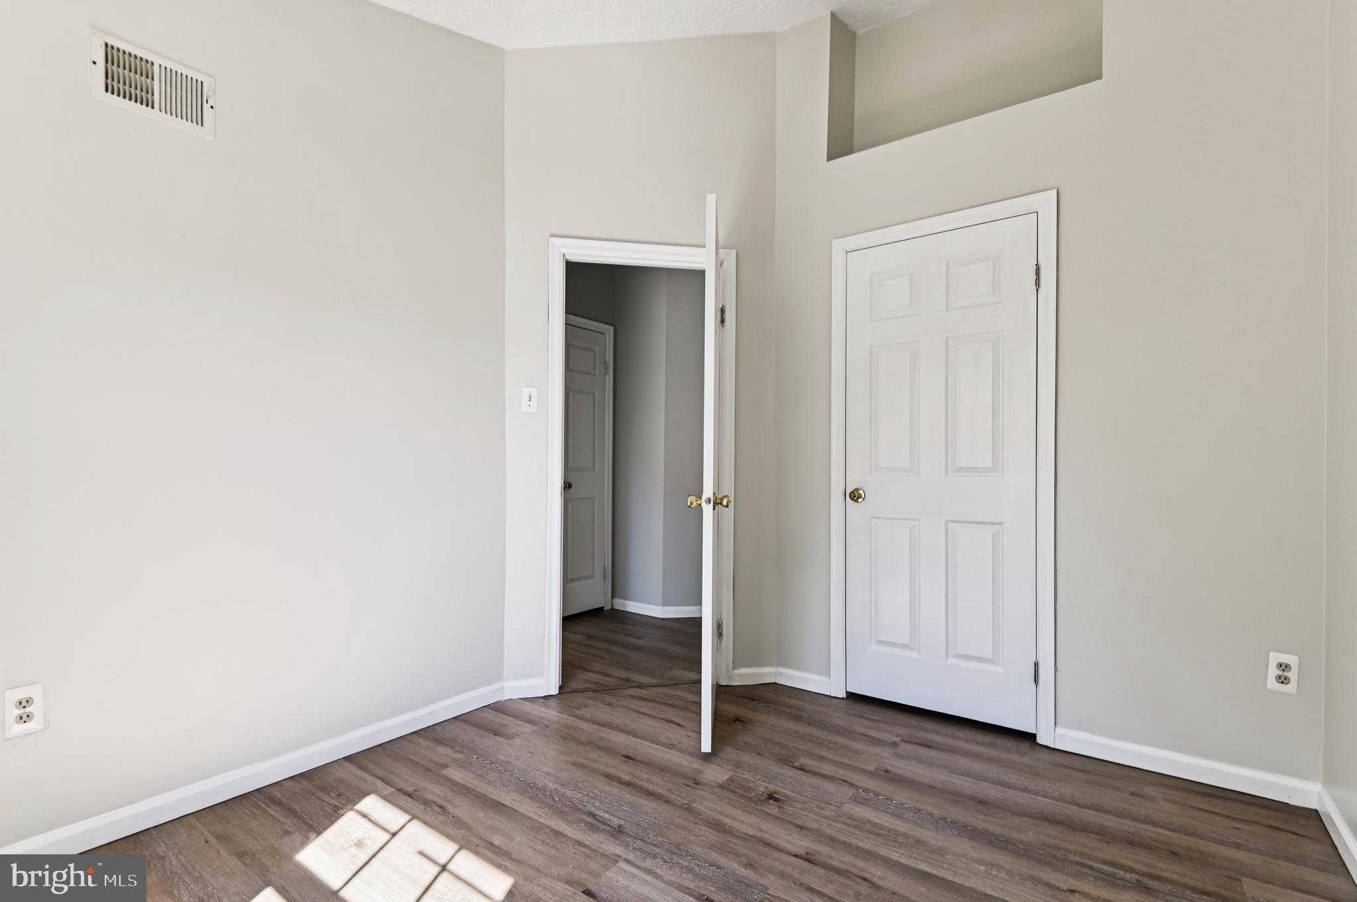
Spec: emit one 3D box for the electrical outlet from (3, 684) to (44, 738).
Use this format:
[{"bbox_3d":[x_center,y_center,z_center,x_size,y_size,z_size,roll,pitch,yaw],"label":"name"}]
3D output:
[{"bbox_3d":[-1.709,0.680,1.575,0.009,0.118,0.070,0,-1,37],"label":"electrical outlet"}]

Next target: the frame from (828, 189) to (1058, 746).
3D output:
[{"bbox_3d":[1.085,0.072,2.560,0.880,2.108,0.120,0,-1,36],"label":"frame"}]

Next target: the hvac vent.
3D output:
[{"bbox_3d":[-1.546,-1.084,1.788,0.015,0.190,0.288,0,-1,37],"label":"hvac vent"}]

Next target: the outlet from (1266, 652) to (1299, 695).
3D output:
[{"bbox_3d":[1.921,0.708,1.913,0.070,0.117,0.009,0,-1,36],"label":"outlet"}]

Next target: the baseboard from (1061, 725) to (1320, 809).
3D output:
[{"bbox_3d":[1.700,1.072,2.072,0.700,0.083,0.016,0,-1,36],"label":"baseboard"}]

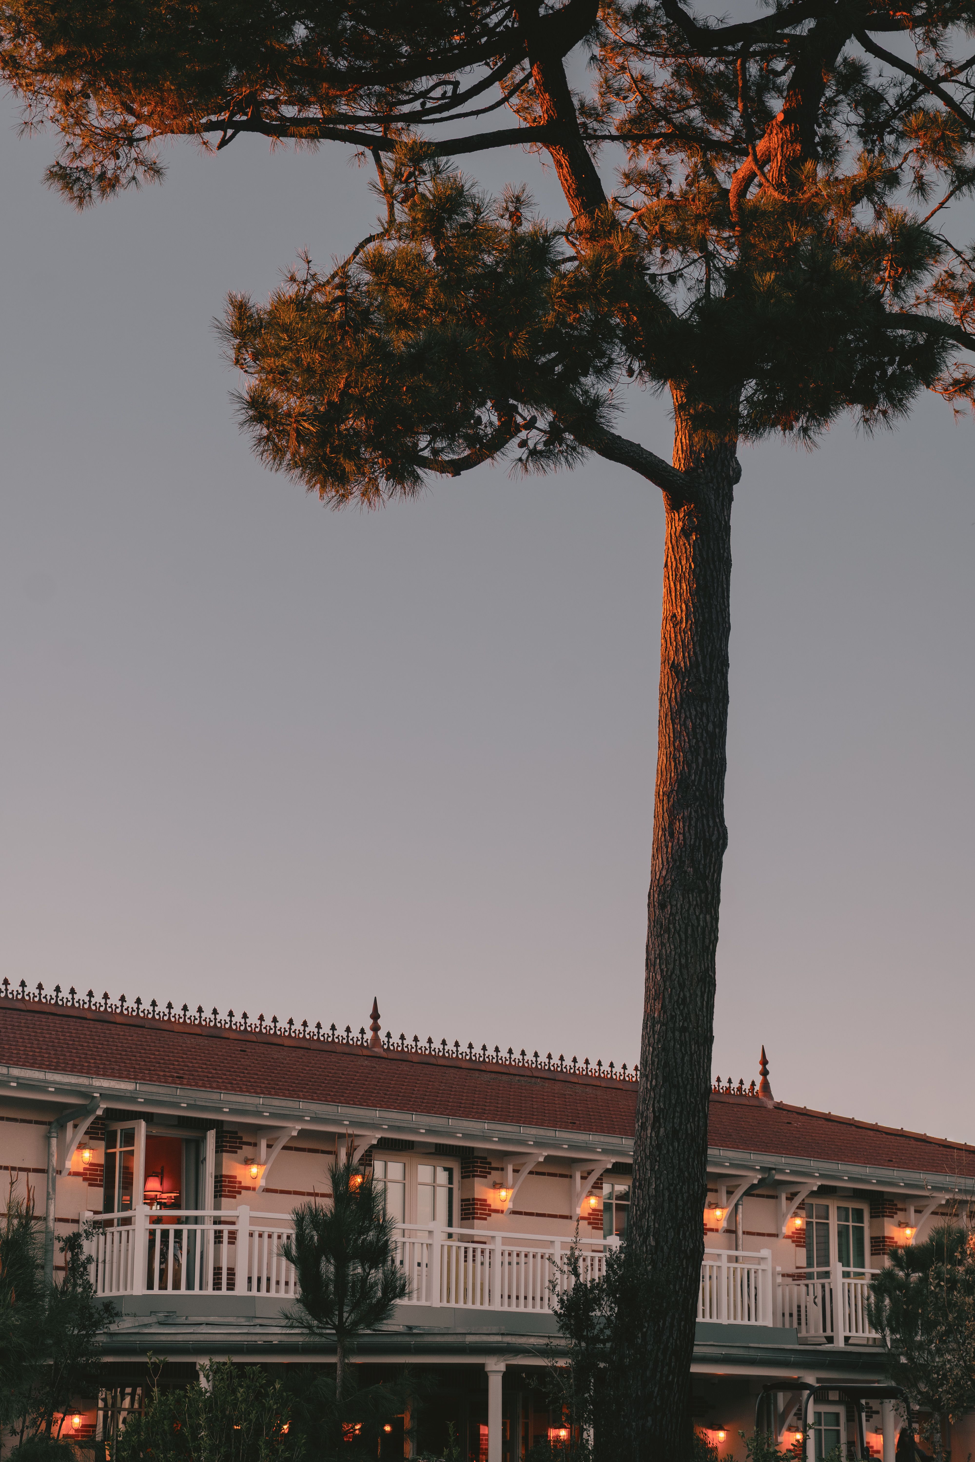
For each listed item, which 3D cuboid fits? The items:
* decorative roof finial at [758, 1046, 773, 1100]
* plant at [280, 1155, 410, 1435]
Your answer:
[{"bbox_3d":[4.916,6.067,50.327,0.273,1.011,0.273,0,-15,0],"label":"decorative roof finial"},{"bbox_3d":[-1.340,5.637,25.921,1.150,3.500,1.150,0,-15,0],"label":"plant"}]

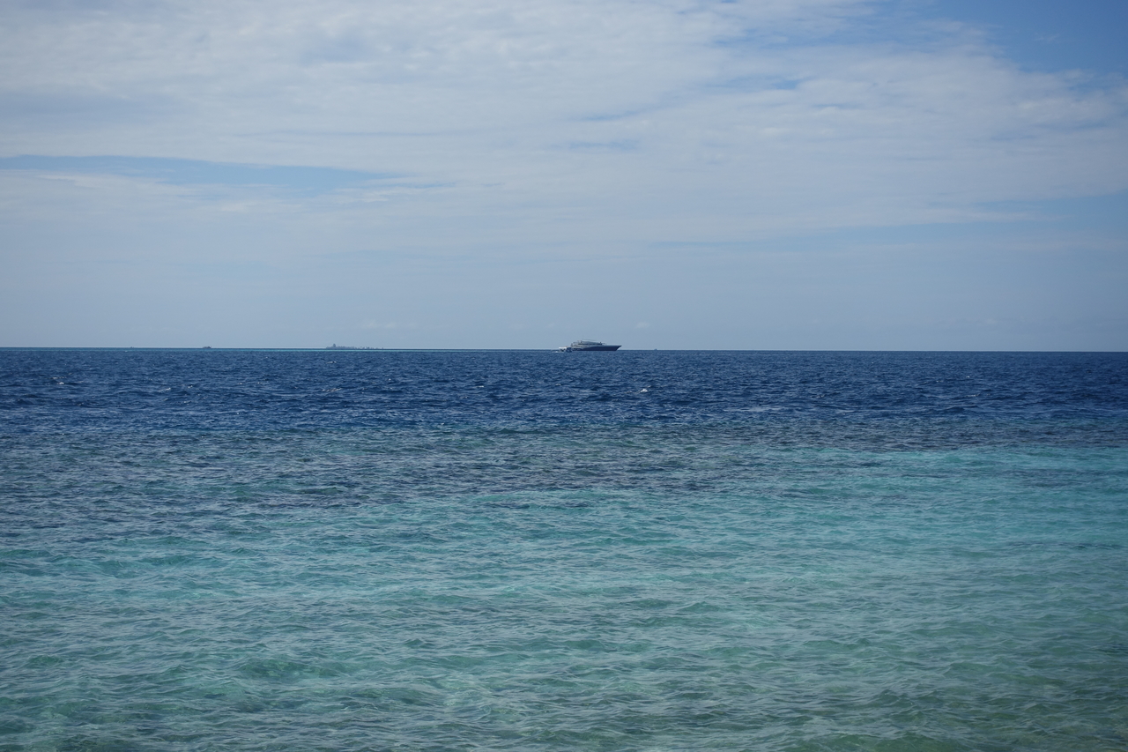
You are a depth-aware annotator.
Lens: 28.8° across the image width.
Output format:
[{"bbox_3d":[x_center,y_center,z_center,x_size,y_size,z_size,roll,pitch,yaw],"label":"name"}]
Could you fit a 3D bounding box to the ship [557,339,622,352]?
[{"bbox_3d":[28.105,-26.292,1880.000,43.215,10.300,9.500,0,1,0],"label":"ship"}]

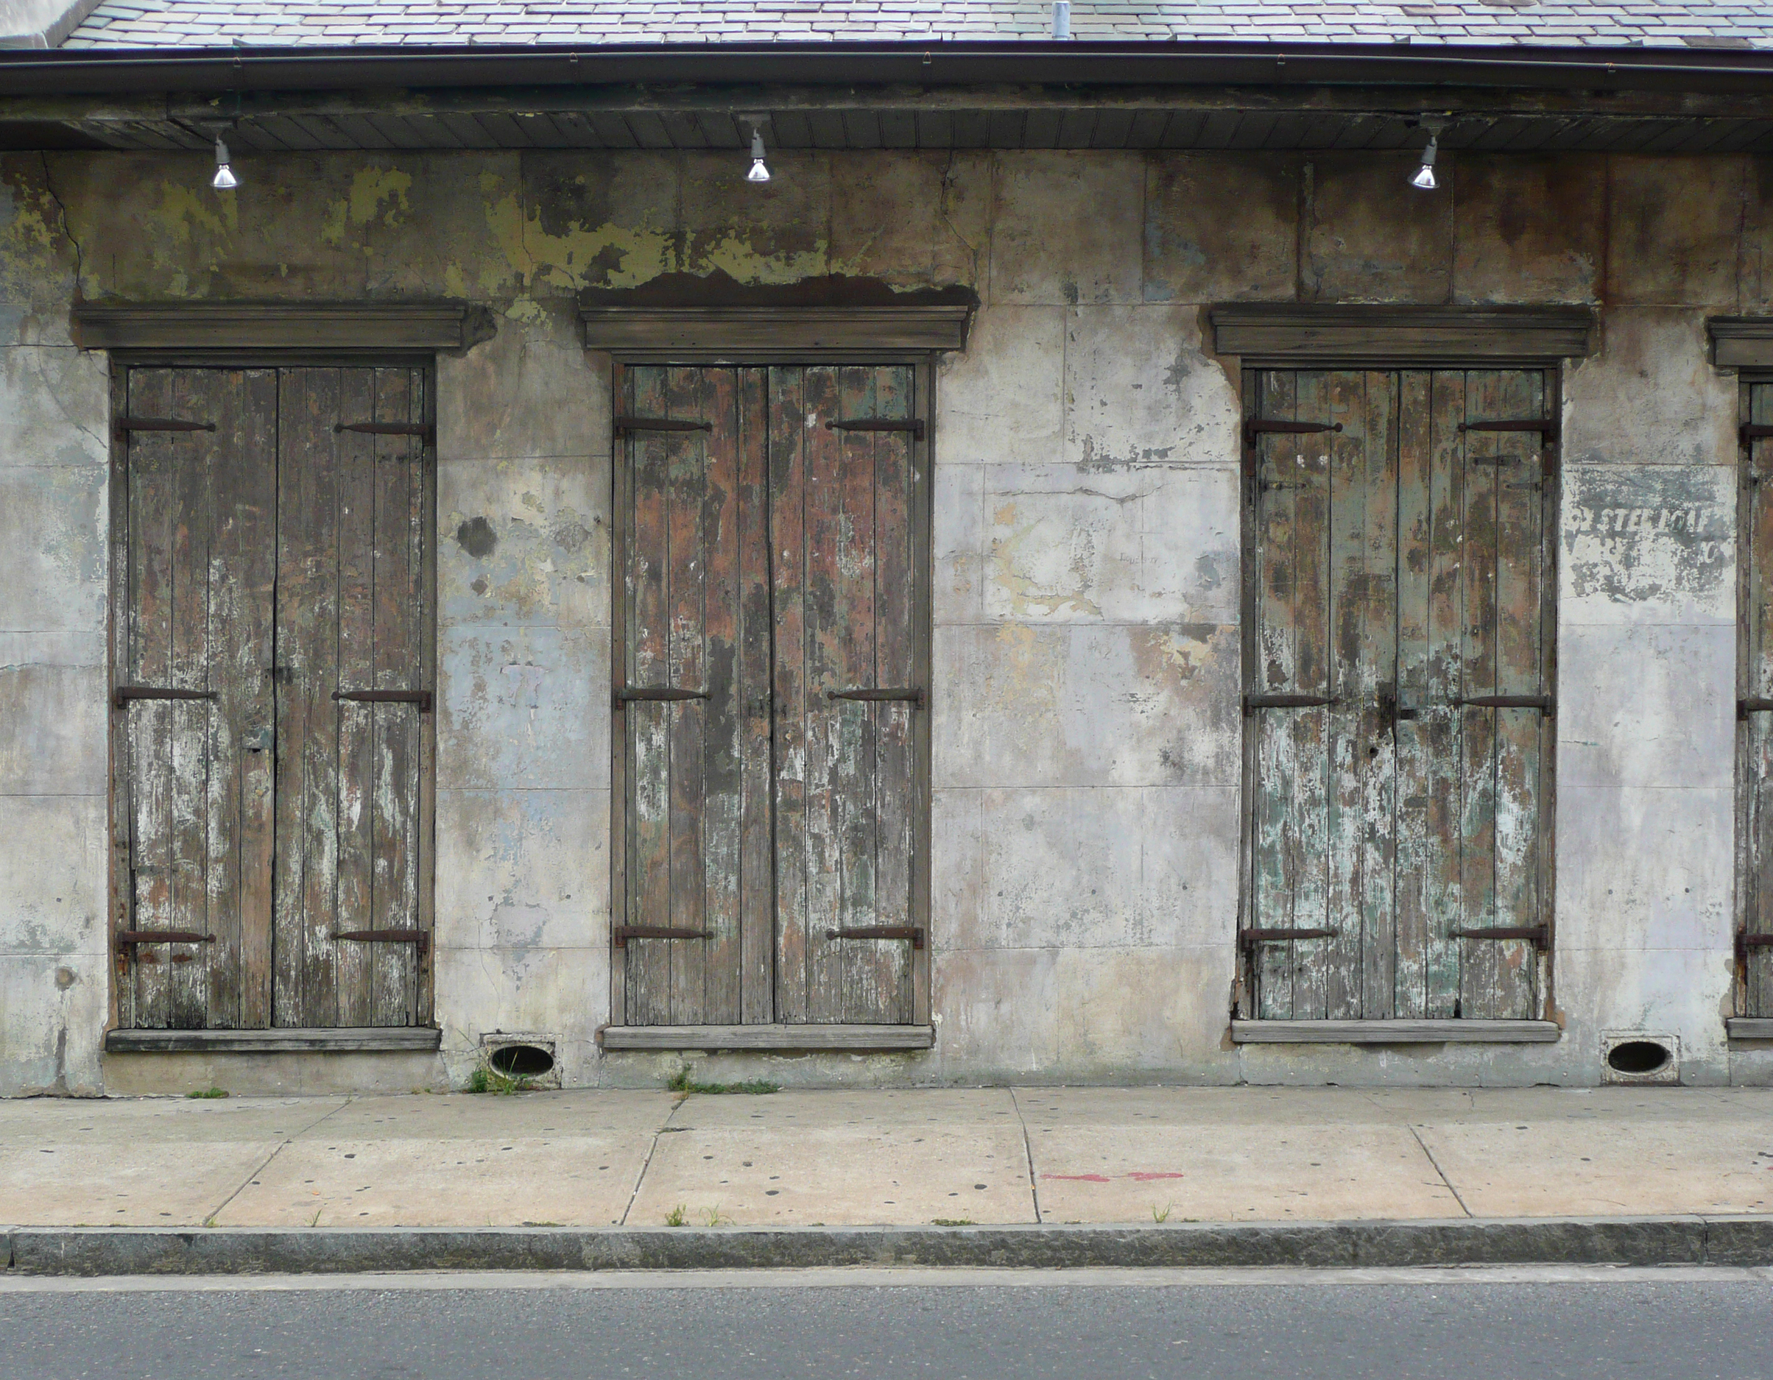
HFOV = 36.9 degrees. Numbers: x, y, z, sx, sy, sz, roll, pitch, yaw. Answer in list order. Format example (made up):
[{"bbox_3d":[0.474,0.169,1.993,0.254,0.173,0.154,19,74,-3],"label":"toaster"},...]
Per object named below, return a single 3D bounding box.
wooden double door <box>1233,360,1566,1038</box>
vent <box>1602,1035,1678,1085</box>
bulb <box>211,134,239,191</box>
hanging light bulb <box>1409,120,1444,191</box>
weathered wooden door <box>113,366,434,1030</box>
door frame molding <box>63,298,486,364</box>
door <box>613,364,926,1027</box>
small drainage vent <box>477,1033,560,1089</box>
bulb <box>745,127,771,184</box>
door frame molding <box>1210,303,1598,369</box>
[{"bbox_3d":[1.907,0.019,9.920,1.148,2.436,0.080,0,1,0],"label":"wooden double door"},{"bbox_3d":[2.821,1.382,9.945,0.290,0.199,0.080,0,1,0],"label":"vent"},{"bbox_3d":[-2.304,-1.839,9.267,0.105,0.195,0.110,-5,1,0],"label":"bulb"},{"bbox_3d":[1.879,-1.864,9.266,0.115,0.246,0.120,8,1,0],"label":"hanging light bulb"},{"bbox_3d":[-2.286,0.029,9.921,1.207,2.479,0.080,0,1,0],"label":"weathered wooden door"},{"bbox_3d":[-2.240,-1.327,9.836,1.527,0.234,0.130,0,1,0],"label":"door frame molding"},{"bbox_3d":[-0.435,0.021,9.920,1.175,2.474,0.080,0,1,0],"label":"door"},{"bbox_3d":[-1.372,1.388,9.945,0.307,0.210,0.080,0,1,0],"label":"small drainage vent"},{"bbox_3d":[-0.446,-1.864,9.266,0.105,0.205,0.110,-2,1,0],"label":"bulb"},{"bbox_3d":[1.918,-1.311,9.836,1.436,0.245,0.130,0,1,0],"label":"door frame molding"}]

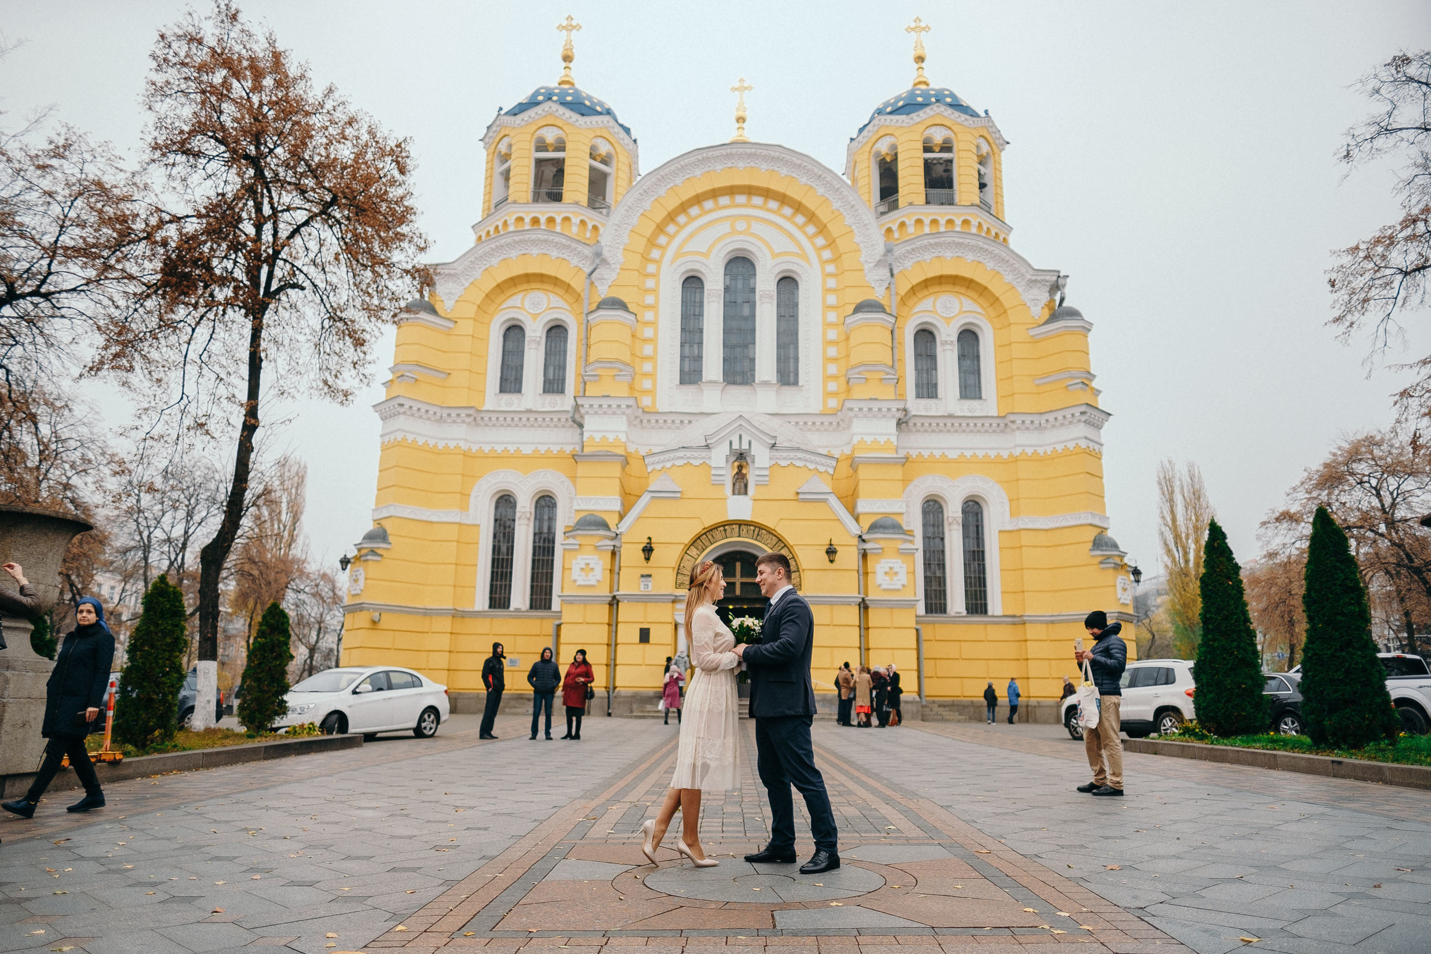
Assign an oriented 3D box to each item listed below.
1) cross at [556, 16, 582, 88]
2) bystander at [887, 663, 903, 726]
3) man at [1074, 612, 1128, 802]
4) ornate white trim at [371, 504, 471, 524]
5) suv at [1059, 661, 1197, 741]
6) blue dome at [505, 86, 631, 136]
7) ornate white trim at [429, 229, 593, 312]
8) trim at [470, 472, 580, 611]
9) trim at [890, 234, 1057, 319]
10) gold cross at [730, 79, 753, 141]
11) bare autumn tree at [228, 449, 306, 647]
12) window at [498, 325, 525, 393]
[{"bbox_3d":[-6.595,-19.147,42.714,1.135,3.527,0.750,1,-13,1],"label":"cross"},{"bbox_3d":[5.117,6.232,27.324,0.420,1.720,0.500,5,-13,-16],"label":"bystander"},{"bbox_3d":[3.953,2.317,9.786,0.520,1.820,0.520,0,-13,6],"label":"man"},{"bbox_3d":[-11.440,1.413,36.453,3.700,0.520,1.500,1,-12,1],"label":"ornate white trim"},{"bbox_3d":[9.423,4.878,20.658,1.810,1.690,4.430,5,-13,-20],"label":"suv"},{"bbox_3d":[-6.622,-15.698,41.949,6.100,3.539,6.100,1,-13,1],"label":"blue dome"},{"bbox_3d":[-7.666,-7.752,36.694,6.304,3.379,0.900,1,-13,1],"label":"ornate white trim"},{"bbox_3d":[-7.130,2.289,35.372,3.870,5.300,0.600,1,-12,1],"label":"trim"},{"bbox_3d":[9.767,-7.528,36.437,6.306,3.445,0.900,1,-13,1],"label":"trim"},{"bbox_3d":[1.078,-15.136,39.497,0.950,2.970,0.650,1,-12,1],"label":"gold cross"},{"bbox_3d":[-24.777,5.348,52.720,4.600,13.615,4.600,1,-12,2],"label":"bare autumn tree"},{"bbox_3d":[-7.921,-4.622,37.336,0.900,2.820,0.320,1,-12,1],"label":"window"}]

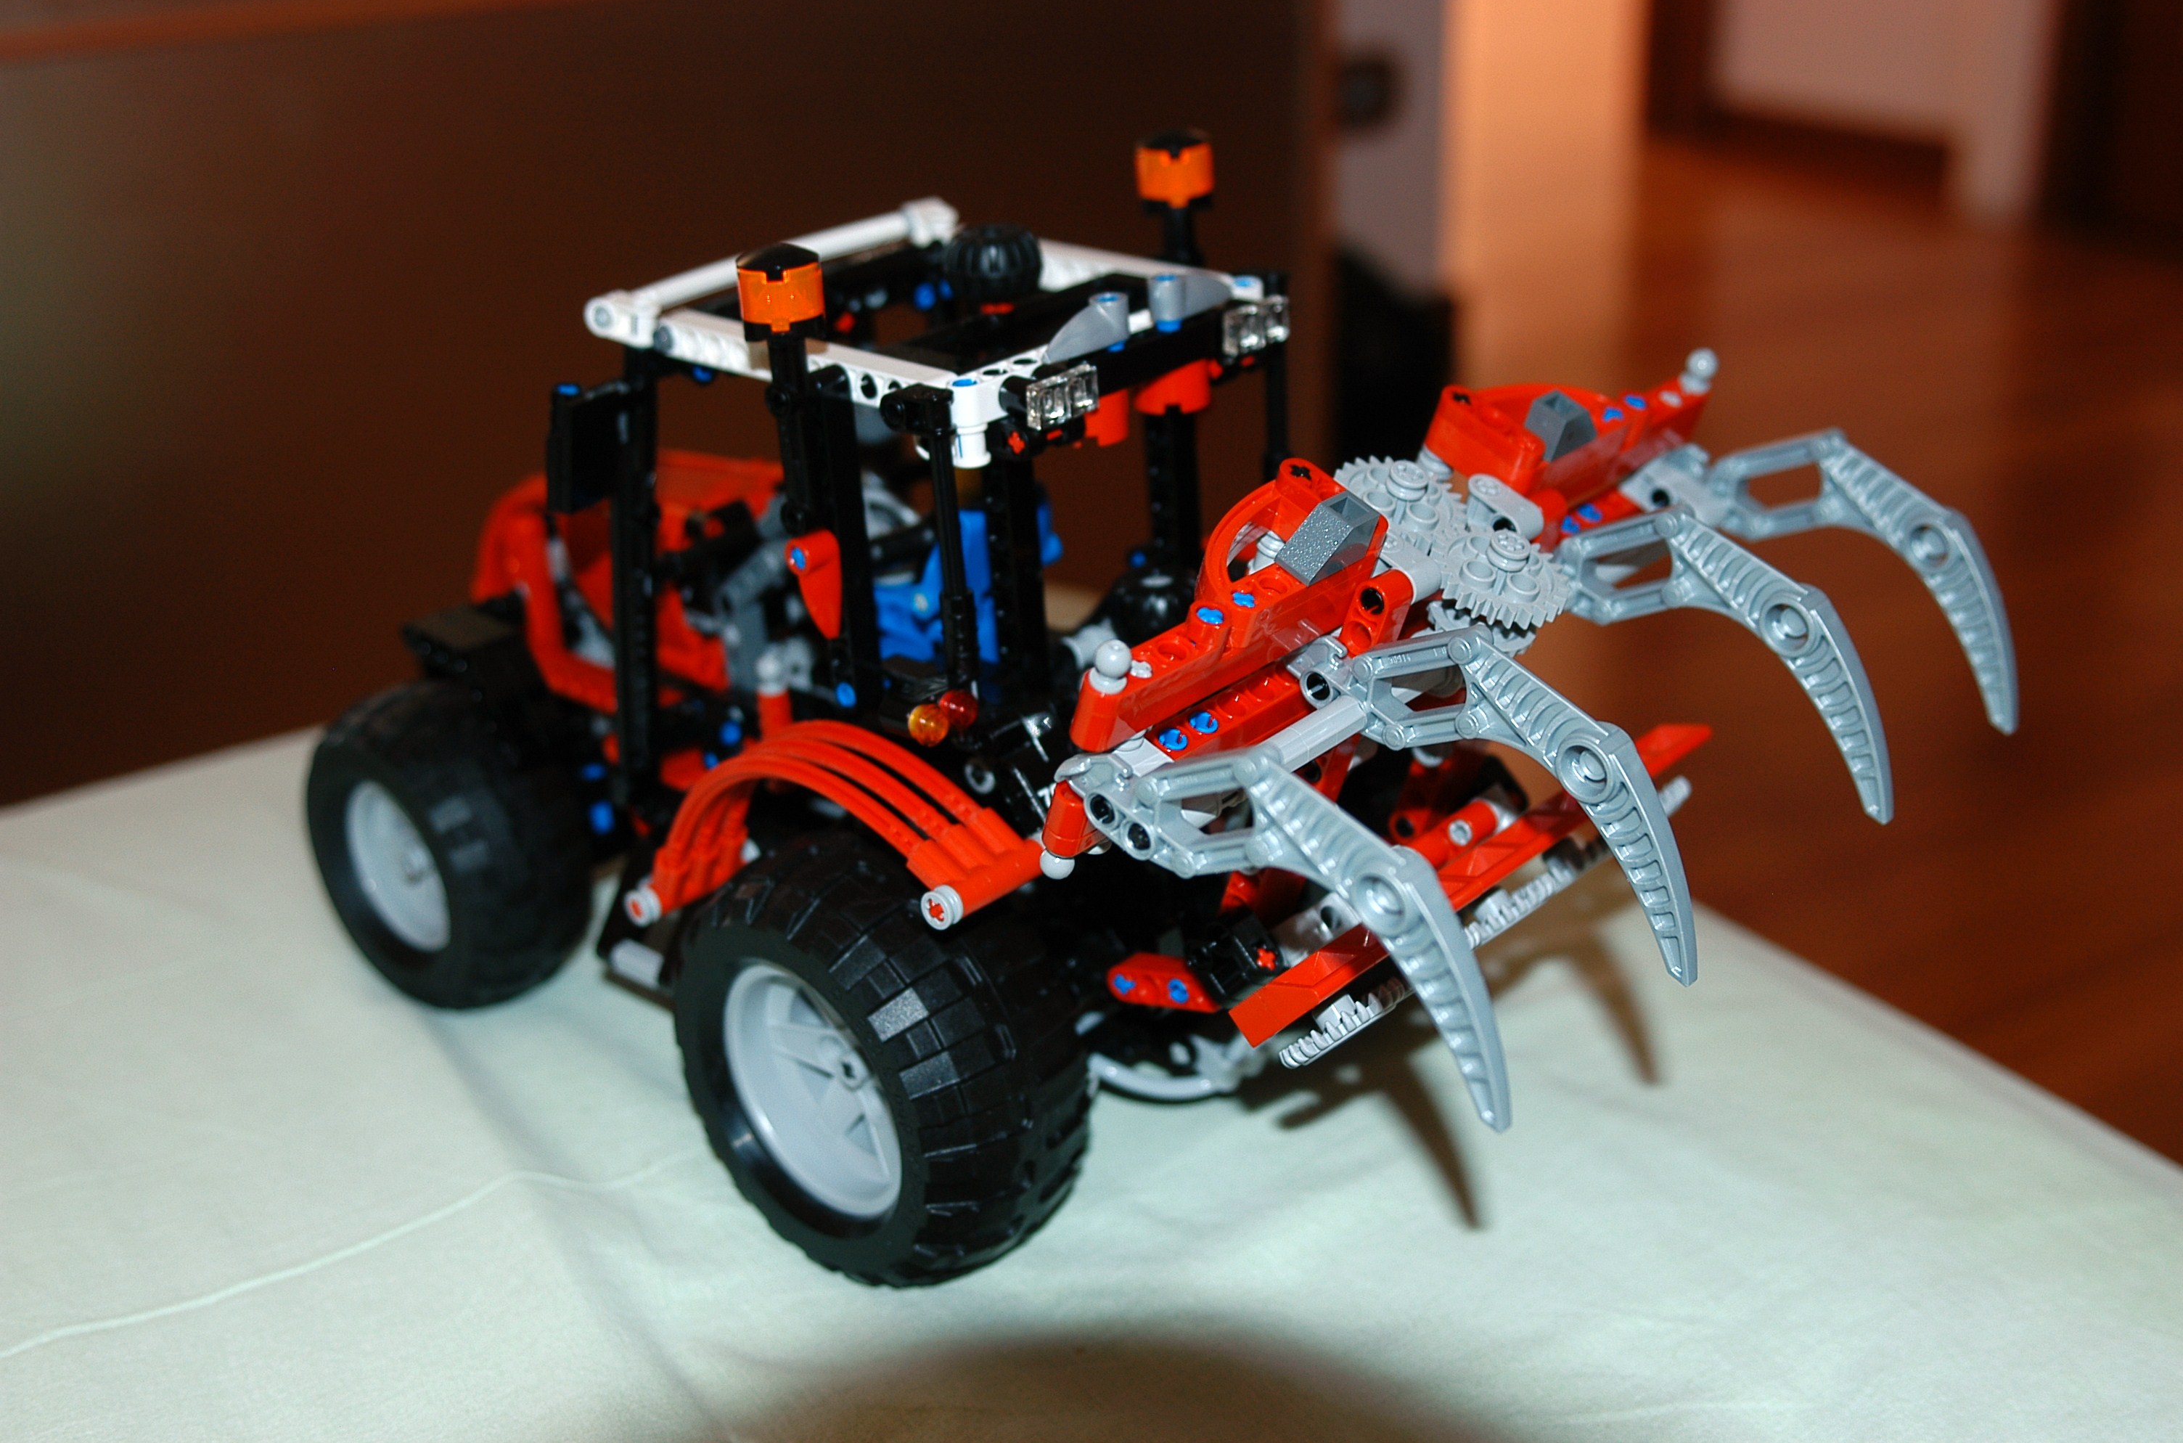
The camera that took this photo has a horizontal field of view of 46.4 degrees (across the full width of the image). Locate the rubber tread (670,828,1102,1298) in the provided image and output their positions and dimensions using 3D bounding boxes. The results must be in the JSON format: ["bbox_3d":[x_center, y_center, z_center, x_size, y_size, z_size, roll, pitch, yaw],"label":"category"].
[{"bbox_3d":[-0.043,0.068,0.516,0.095,0.095,0.044,18,32,40],"label":"rubber tread"}]

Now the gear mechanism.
[{"bbox_3d":[0.077,-0.027,0.472,0.026,0.012,0.026,9,37,-7],"label":"gear mechanism"}]

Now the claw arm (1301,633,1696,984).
[{"bbox_3d":[0.072,0.004,0.443,0.096,0.042,0.012,32,40,32],"label":"claw arm"}]

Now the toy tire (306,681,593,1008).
[{"bbox_3d":[-0.160,0.032,0.634,0.081,0.081,0.039,18,32,40],"label":"toy tire"}]

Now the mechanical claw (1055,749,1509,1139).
[{"bbox_3d":[0.034,0.023,0.405,0.098,0.039,0.012,32,40,32],"label":"mechanical claw"}]

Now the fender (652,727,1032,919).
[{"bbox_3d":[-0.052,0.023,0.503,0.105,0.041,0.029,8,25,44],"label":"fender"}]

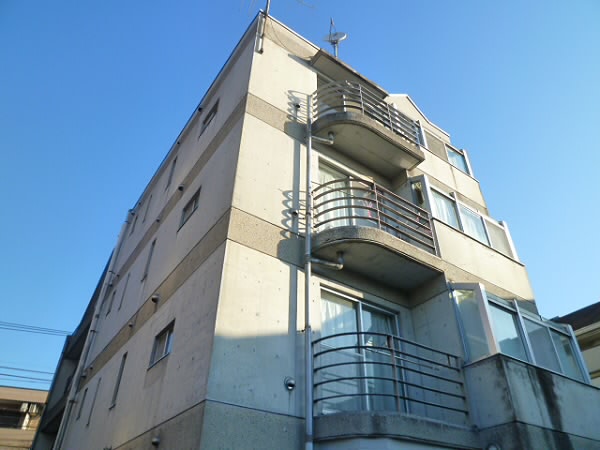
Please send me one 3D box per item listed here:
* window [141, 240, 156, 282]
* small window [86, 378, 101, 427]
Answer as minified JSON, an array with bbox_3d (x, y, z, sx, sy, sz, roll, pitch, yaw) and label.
[{"bbox_3d":[-3.520,0.838,10.290,0.100,1.060,0.350,24,-43,-27],"label":"window"},{"bbox_3d":[-4.564,3.918,9.606,0.120,1.030,0.170,24,-42,-27],"label":"small window"}]

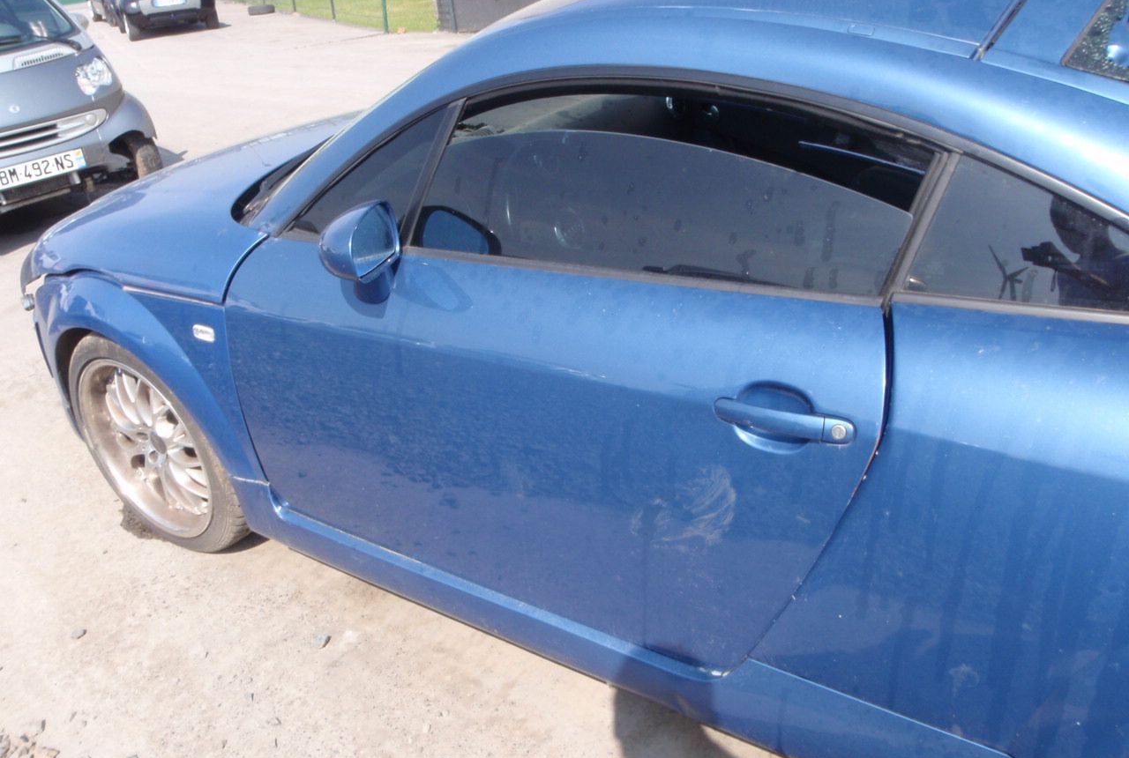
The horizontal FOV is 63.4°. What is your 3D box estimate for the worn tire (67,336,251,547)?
[{"bbox_3d":[-0.979,0.136,2.349,0.635,0.635,0.225,13,31,31],"label":"worn tire"}]

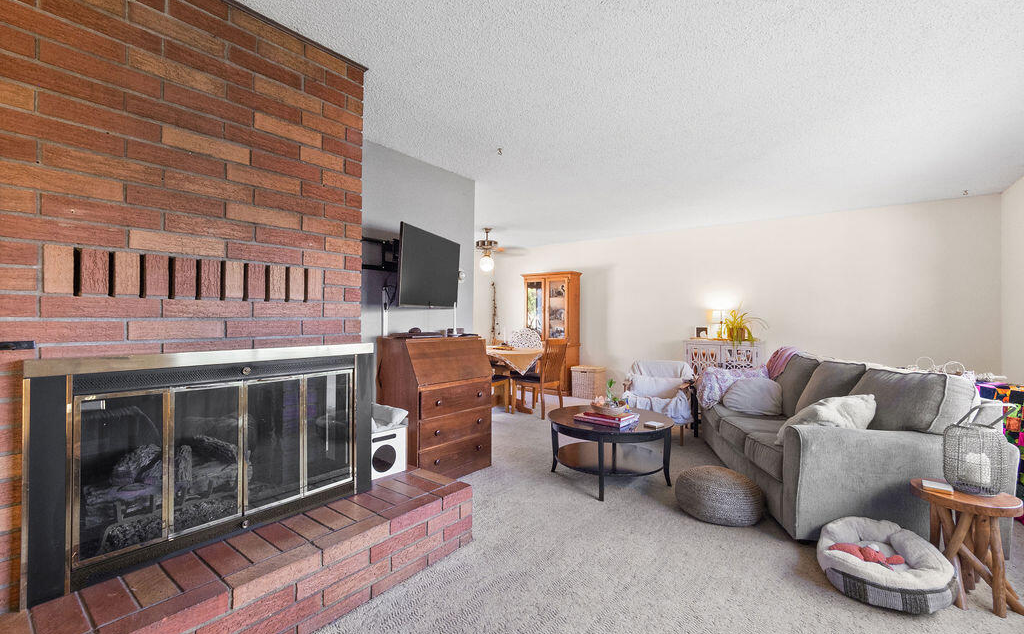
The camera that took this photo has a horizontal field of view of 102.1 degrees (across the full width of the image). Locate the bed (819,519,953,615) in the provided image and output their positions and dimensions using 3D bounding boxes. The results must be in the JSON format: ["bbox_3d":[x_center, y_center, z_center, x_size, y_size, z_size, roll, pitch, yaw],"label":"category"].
[{"bbox_3d":[1.680,1.112,1.891,0.540,0.170,0.440,0,0,-40],"label":"bed"}]

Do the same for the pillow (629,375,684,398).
[{"bbox_3d":[1.513,0.701,4.334,0.530,0.250,0.150,2,-30,27],"label":"pillow"}]

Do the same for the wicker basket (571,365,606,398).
[{"bbox_3d":[1.174,0.980,6.338,0.400,0.465,0.360,0,0,36],"label":"wicker basket"}]

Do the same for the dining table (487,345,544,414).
[{"bbox_3d":[-0.111,0.827,5.463,1.180,0.765,1.180,0,0,38],"label":"dining table"}]

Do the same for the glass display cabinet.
[{"bbox_3d":[0.648,0.255,6.852,0.890,1.920,0.420,0,0,36],"label":"glass display cabinet"}]

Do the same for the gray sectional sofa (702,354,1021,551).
[{"bbox_3d":[2.181,0.756,3.084,0.980,0.890,1.960,0,0,11],"label":"gray sectional sofa"}]

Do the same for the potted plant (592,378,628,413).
[{"bbox_3d":[0.770,0.607,3.228,0.270,0.270,0.200,0,0,11],"label":"potted plant"}]

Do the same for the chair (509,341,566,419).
[{"bbox_3d":[0.365,0.739,5.166,0.550,0.940,0.450,0,0,43],"label":"chair"}]

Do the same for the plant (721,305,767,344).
[{"bbox_3d":[2.955,0.109,5.264,0.550,0.480,0.480,0,0,36],"label":"plant"}]

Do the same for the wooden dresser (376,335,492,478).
[{"bbox_3d":[-0.583,0.677,3.210,0.470,1.050,0.735,0,0,39],"label":"wooden dresser"}]

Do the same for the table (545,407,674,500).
[{"bbox_3d":[0.730,0.974,3.082,0.905,0.455,0.905,0,0,0],"label":"table"}]

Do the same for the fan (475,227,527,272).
[{"bbox_3d":[-0.343,-0.949,5.812,1.120,0.600,1.120,0,0,36],"label":"fan"}]

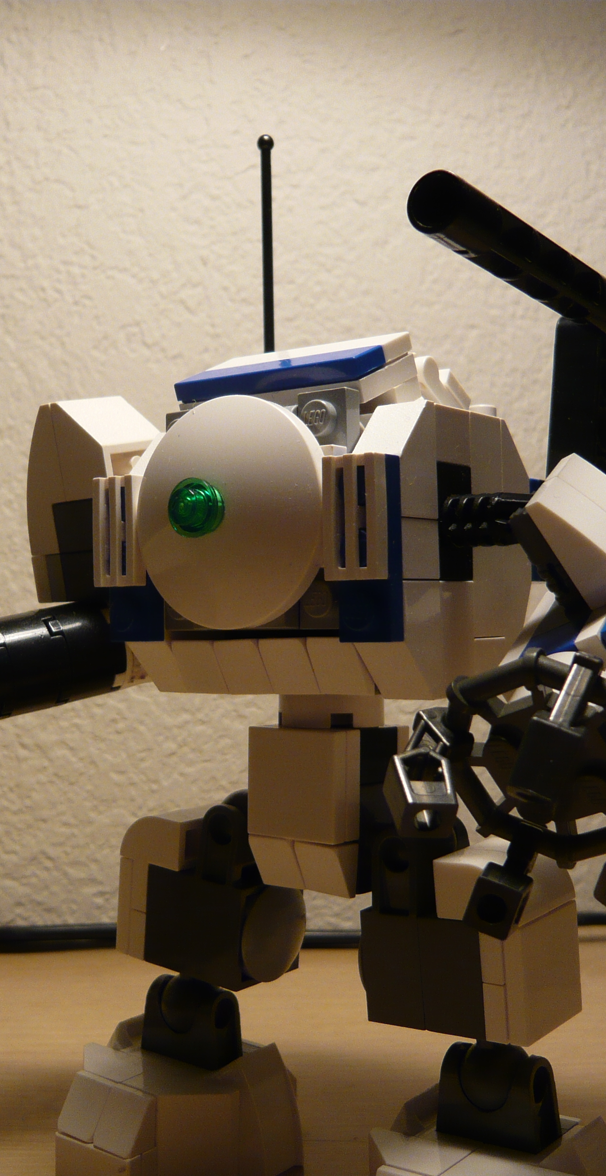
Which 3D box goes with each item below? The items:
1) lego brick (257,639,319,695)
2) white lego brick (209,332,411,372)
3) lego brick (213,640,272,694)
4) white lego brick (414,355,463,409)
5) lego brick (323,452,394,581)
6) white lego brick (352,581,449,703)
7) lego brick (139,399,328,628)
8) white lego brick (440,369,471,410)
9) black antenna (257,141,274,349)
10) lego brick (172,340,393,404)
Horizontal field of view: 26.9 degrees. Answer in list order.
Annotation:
[{"bbox_3d":[-0.001,0.011,0.178,0.008,0.008,0.006,-1,0,34],"label":"lego brick"},{"bbox_3d":[0.001,-0.034,0.192,0.032,0.003,0.008,-1,21,35],"label":"white lego brick"},{"bbox_3d":[-0.008,0.011,0.182,0.008,0.008,0.006,-1,0,34],"label":"lego brick"},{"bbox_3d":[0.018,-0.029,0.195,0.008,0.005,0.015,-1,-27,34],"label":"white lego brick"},{"bbox_3d":[0.007,-0.009,0.162,0.008,0.016,0.003,-1,0,34],"label":"lego brick"},{"bbox_3d":[0.012,0.007,0.170,0.008,0.016,0.010,-1,0,34],"label":"white lego brick"},{"bbox_3d":[-0.012,-0.010,0.170,0.032,0.032,0.007,-1,-1,35],"label":"lego brick"},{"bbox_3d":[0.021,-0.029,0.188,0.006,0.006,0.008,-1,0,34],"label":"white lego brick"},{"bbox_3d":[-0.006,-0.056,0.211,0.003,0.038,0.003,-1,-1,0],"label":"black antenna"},{"bbox_3d":[-0.004,-0.031,0.185,0.032,0.003,0.008,-1,22,35],"label":"lego brick"}]

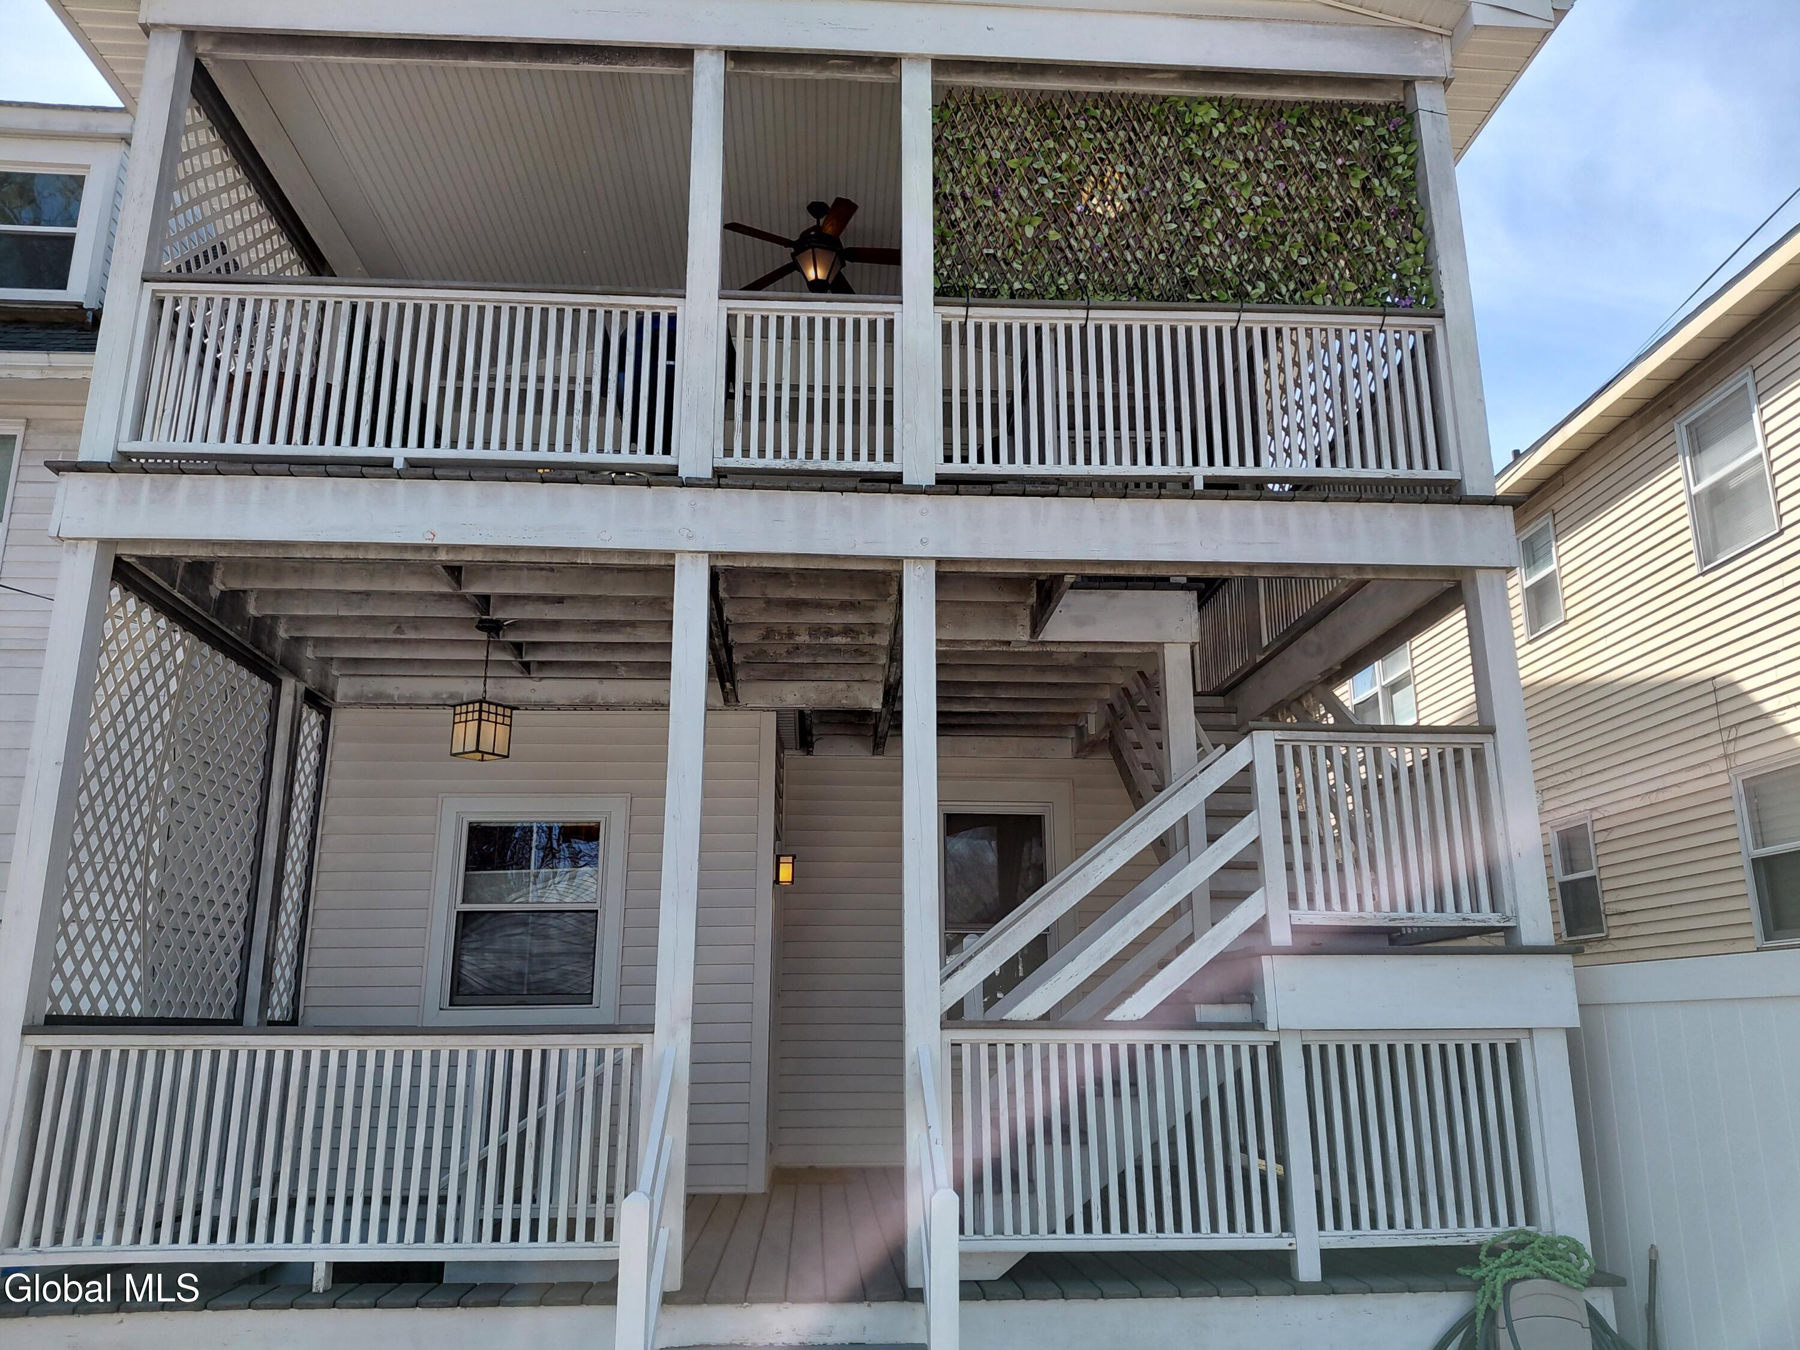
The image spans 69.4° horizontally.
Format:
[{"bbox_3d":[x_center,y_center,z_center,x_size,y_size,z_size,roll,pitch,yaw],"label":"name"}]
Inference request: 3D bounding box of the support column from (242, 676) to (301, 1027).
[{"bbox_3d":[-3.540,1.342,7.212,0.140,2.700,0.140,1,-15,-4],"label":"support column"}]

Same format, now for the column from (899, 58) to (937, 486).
[{"bbox_3d":[0.077,-1.857,5.963,0.137,2.172,0.134,1,-15,-4],"label":"column"}]

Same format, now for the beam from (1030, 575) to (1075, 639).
[{"bbox_3d":[0.735,-0.438,6.355,0.050,0.240,1.060,1,-15,-4],"label":"beam"}]

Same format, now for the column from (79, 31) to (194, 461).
[{"bbox_3d":[-3.357,-1.900,5.751,0.137,2.172,0.134,1,-15,-4],"label":"column"}]

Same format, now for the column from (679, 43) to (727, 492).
[{"bbox_3d":[-0.883,-1.869,5.904,0.137,2.172,0.134,1,-15,-4],"label":"column"}]

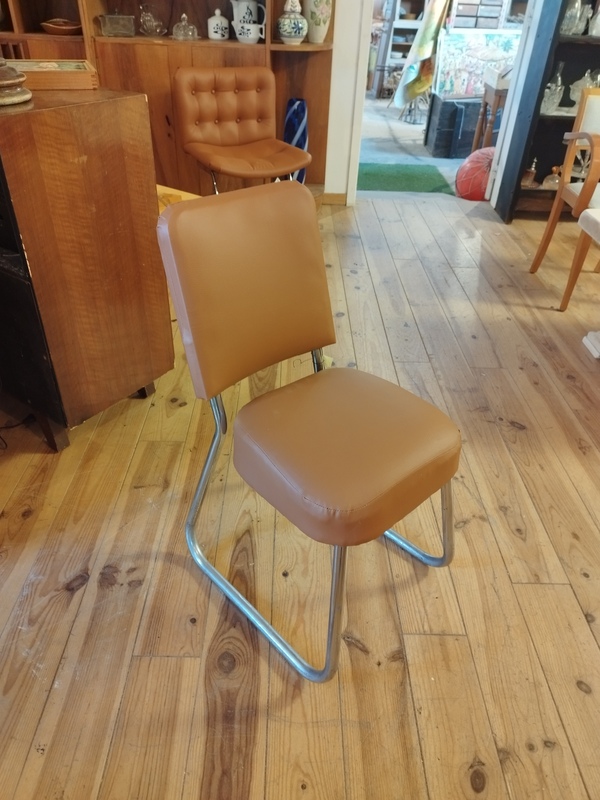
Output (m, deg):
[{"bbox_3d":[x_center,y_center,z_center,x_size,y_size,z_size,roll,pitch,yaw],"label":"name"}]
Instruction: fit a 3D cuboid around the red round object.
[{"bbox_3d":[1.342,-1.584,3.894,0.470,0.340,0.470,2,37,-1],"label":"red round object"}]

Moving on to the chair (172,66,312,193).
[{"bbox_3d":[-0.284,-1.253,2.943,0.532,0.833,0.585,-17,40,-24],"label":"chair"}]

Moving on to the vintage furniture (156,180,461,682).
[{"bbox_3d":[0.043,0.049,1.201,0.464,0.835,0.562,-27,46,-34],"label":"vintage furniture"}]

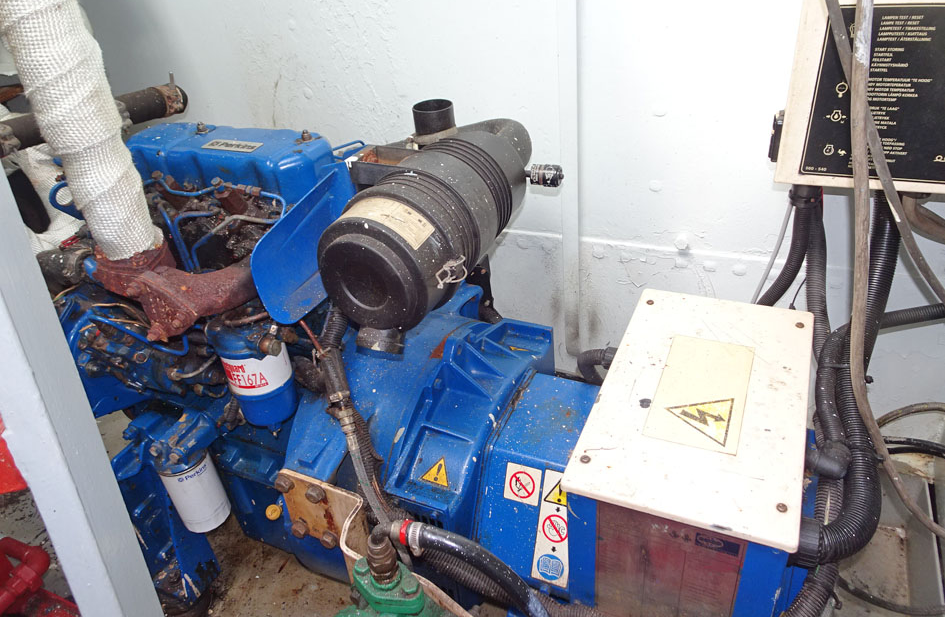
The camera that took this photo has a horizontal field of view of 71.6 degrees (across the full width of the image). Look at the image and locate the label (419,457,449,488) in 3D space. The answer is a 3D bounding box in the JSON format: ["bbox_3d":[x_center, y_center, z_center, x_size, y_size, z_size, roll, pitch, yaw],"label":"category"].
[{"bbox_3d":[-0.045,0.217,0.879,0.042,0.002,0.036,10,70,23],"label":"label"}]

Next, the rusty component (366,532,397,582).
[{"bbox_3d":[-0.096,0.261,0.690,0.030,0.050,0.030,-5,34,3],"label":"rusty component"}]

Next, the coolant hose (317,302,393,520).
[{"bbox_3d":[-0.157,0.128,0.845,0.055,0.055,0.305,-13,63,-12],"label":"coolant hose"}]

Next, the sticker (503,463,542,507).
[{"bbox_3d":[0.070,0.246,0.914,0.050,0.052,0.002,10,9,23],"label":"sticker"}]

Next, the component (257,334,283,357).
[{"bbox_3d":[-0.277,0.051,0.895,0.028,0.028,0.034,-26,38,-25],"label":"component"}]

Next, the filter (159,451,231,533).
[{"bbox_3d":[-0.533,0.345,1.265,0.088,0.158,0.088,10,38,23],"label":"filter"}]

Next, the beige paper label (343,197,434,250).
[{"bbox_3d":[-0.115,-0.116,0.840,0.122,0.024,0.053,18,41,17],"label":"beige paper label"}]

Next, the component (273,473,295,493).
[{"bbox_3d":[-0.274,0.252,0.950,0.027,0.027,0.015,10,38,23],"label":"component"}]

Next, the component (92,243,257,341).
[{"bbox_3d":[-0.383,-0.024,0.860,0.250,0.105,0.115,10,38,23],"label":"component"}]

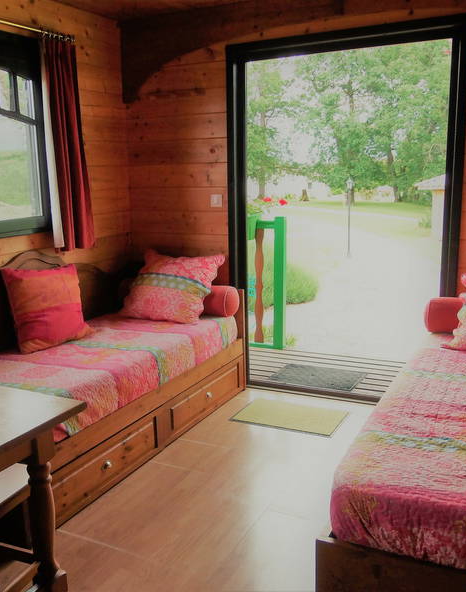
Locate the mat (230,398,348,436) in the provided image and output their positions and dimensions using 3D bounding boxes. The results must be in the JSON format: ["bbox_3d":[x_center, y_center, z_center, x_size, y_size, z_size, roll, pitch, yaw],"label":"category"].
[{"bbox_3d":[0.344,0.711,3.537,0.600,0.010,0.375,5,13,27],"label":"mat"}]

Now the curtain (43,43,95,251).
[{"bbox_3d":[-0.987,-0.882,3.534,0.100,1.230,0.320,5,13,27],"label":"curtain"}]

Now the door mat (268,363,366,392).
[{"bbox_3d":[0.622,0.581,4.302,0.600,0.015,0.380,5,13,27],"label":"door mat"}]

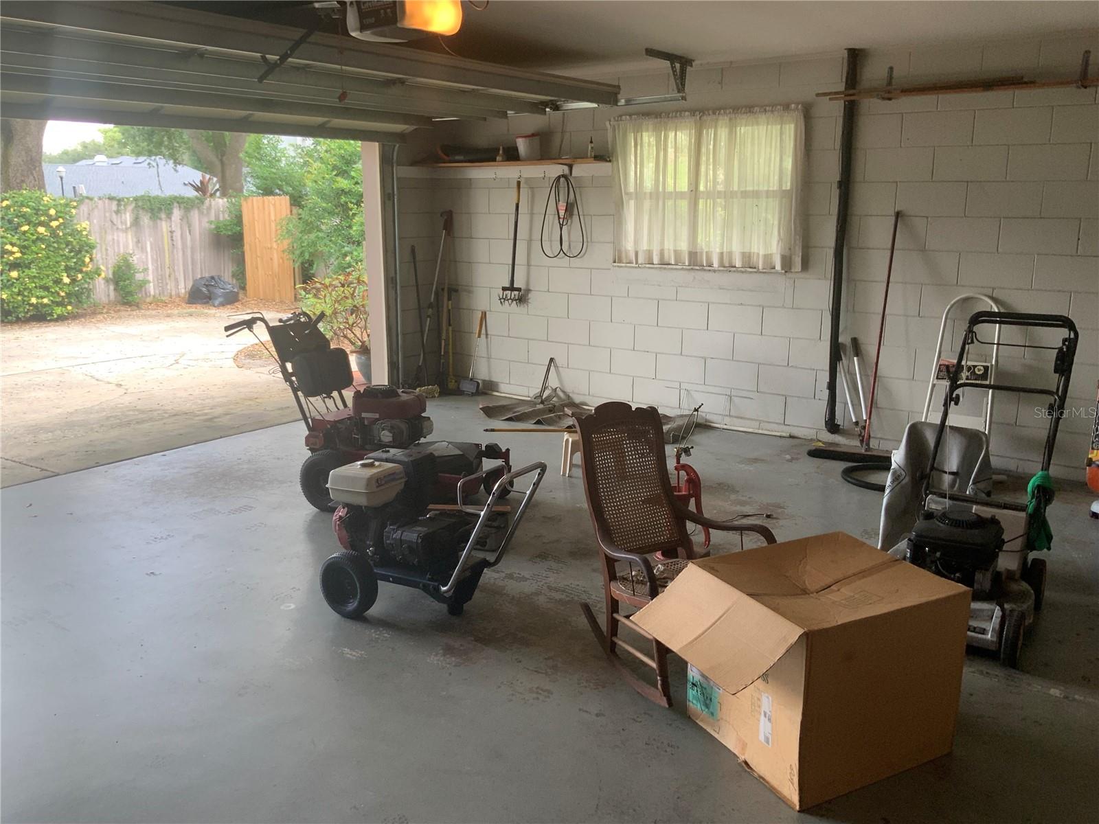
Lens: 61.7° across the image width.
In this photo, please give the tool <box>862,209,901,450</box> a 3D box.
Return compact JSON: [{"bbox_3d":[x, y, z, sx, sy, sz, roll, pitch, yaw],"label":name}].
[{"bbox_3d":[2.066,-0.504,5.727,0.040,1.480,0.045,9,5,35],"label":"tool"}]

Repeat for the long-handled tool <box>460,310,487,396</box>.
[{"bbox_3d":[-0.615,-0.507,7.824,0.190,0.740,0.080,10,-3,35],"label":"long-handled tool"}]

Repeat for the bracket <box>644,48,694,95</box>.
[{"bbox_3d":[0.783,-2.186,5.976,0.060,0.240,0.650,9,15,35],"label":"bracket"}]

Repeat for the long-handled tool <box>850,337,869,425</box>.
[{"bbox_3d":[2.020,-0.191,5.988,0.045,0.600,0.045,-6,5,38],"label":"long-handled tool"}]

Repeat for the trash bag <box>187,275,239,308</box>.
[{"bbox_3d":[-5.656,-2.056,15.450,0.850,0.480,0.700,-3,12,-18],"label":"trash bag"}]

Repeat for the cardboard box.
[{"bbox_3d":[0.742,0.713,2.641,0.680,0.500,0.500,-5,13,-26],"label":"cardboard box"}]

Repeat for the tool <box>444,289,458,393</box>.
[{"bbox_3d":[-0.856,-0.615,7.838,0.160,0.880,0.100,9,15,35],"label":"tool"}]

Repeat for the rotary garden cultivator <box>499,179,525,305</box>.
[{"bbox_3d":[-0.281,-1.367,7.476,0.260,1.010,0.110,15,18,34],"label":"rotary garden cultivator"}]

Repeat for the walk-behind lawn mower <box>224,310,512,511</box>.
[{"bbox_3d":[-0.964,-0.024,4.914,1.480,0.980,0.760,4,12,16],"label":"walk-behind lawn mower"}]

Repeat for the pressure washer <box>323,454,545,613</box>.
[{"bbox_3d":[-0.393,0.448,3.481,0.800,0.630,0.660,9,15,35],"label":"pressure washer"}]

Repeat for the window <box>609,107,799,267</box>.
[{"bbox_3d":[1.063,-1.537,6.383,1.480,1.080,0.130,9,15,35],"label":"window"}]

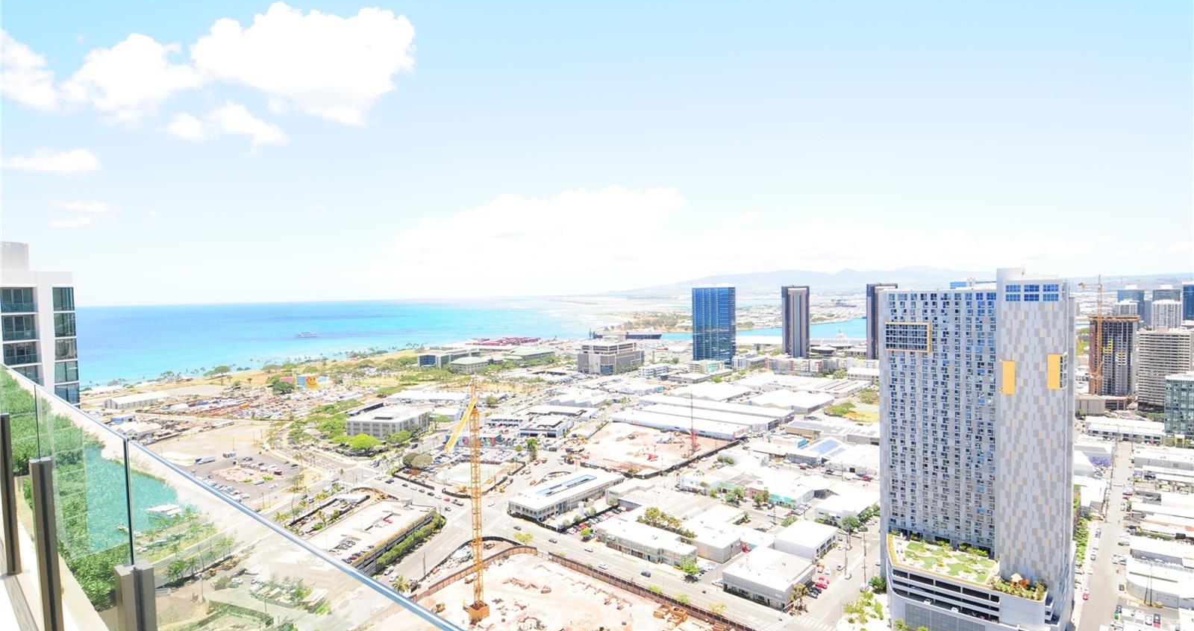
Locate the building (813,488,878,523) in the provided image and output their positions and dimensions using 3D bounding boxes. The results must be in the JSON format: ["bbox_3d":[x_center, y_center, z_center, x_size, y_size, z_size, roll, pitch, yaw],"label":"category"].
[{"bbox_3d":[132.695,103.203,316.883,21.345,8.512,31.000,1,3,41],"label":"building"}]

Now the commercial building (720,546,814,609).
[{"bbox_3d":[68.000,103.370,235.090,25.300,7.200,27.500,1,3,41],"label":"commercial building"}]

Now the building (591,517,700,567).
[{"bbox_3d":[22.880,103.250,272.070,47.500,6.400,15.000,1,3,41],"label":"building"}]

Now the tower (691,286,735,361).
[{"bbox_3d":[189.060,17.916,964.779,63.926,125.000,22.297,0,3,37],"label":"tower"}]

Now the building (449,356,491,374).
[{"bbox_3d":[-195.700,77.070,919.570,39.000,18.500,38.000,1,3,41],"label":"building"}]

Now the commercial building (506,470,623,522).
[{"bbox_3d":[-18.411,105.871,355.768,27.791,7.200,69.098,1,3,41],"label":"commercial building"}]

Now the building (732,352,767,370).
[{"bbox_3d":[233.370,70.130,911.780,28.000,16.500,60.000,1,3,41],"label":"building"}]

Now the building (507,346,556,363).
[{"bbox_3d":[-118.137,72.864,1099.300,35.749,19.000,95.692,0,3,33],"label":"building"}]

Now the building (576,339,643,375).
[{"bbox_3d":[22.190,62.473,924.514,61.821,47.000,84.505,1,3,42],"label":"building"}]

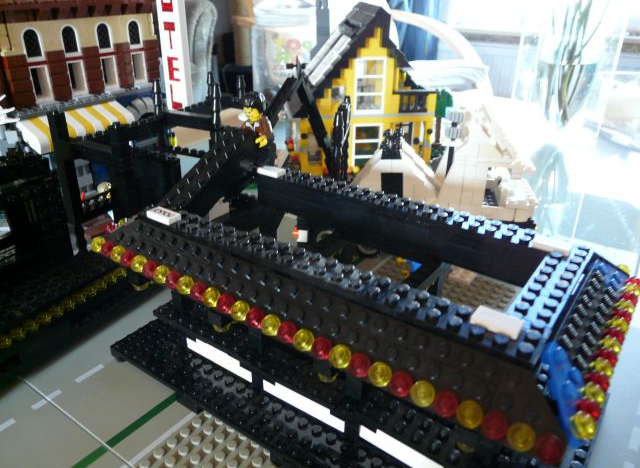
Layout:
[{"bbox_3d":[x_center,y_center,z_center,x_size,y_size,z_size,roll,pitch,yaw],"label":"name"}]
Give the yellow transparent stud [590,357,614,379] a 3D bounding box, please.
[{"bbox_3d":[0.098,0.046,0.180,0.008,0.005,0.008,-30,84,-47],"label":"yellow transparent stud"}]

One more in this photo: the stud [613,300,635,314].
[{"bbox_3d":[0.127,0.031,0.215,0.008,0.005,0.008,52,42,7],"label":"stud"}]

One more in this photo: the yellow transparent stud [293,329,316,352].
[{"bbox_3d":[-0.006,0.039,0.193,0.008,0.005,0.008,18,66,31],"label":"yellow transparent stud"}]

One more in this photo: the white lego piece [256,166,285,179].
[{"bbox_3d":[-0.029,-0.037,0.310,0.016,0.003,0.008,18,31,31],"label":"white lego piece"}]

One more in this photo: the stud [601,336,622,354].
[{"bbox_3d":[0.109,0.042,0.194,0.005,0.008,0.008,-34,-2,43],"label":"stud"}]

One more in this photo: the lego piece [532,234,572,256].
[{"bbox_3d":[0.102,0.005,0.227,0.016,0.003,0.008,18,31,31],"label":"lego piece"}]

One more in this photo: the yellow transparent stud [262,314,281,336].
[{"bbox_3d":[-0.019,0.036,0.203,0.008,0.008,0.005,18,-11,31],"label":"yellow transparent stud"}]

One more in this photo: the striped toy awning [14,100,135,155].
[{"bbox_3d":[-0.204,-0.092,0.438,0.030,0.024,0.088,17,30,29],"label":"striped toy awning"}]

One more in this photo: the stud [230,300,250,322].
[{"bbox_3d":[-0.032,0.031,0.209,0.008,0.005,0.008,18,66,31],"label":"stud"}]

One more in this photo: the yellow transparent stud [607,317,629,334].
[{"bbox_3d":[0.117,0.036,0.203,0.008,0.005,0.008,52,42,7],"label":"yellow transparent stud"}]

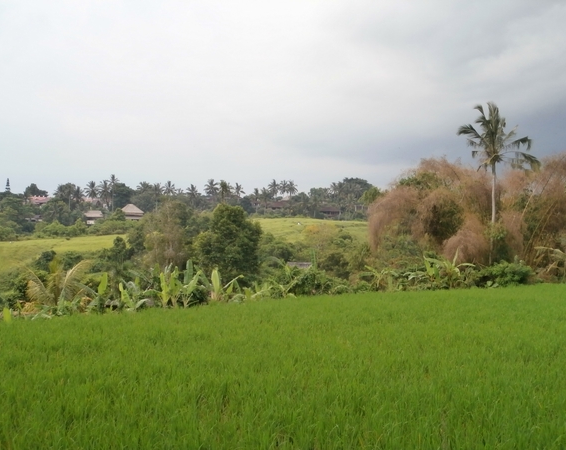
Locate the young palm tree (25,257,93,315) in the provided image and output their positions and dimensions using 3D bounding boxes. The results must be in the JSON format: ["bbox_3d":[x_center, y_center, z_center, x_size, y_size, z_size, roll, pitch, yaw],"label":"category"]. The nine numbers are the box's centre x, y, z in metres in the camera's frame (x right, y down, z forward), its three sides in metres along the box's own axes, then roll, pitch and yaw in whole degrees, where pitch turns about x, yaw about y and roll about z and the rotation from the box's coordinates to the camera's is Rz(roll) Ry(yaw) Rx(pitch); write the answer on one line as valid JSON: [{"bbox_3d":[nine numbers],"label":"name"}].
[{"bbox_3d":[-9.050,2.530,40.000,2.900,2.350,2.800,0,0,0],"label":"young palm tree"}]

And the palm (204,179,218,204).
[{"bbox_3d":[-31.930,-13.810,440.000,6.300,13.810,6.300,0,0,0],"label":"palm"}]

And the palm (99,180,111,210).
[{"bbox_3d":[-78.830,-12.690,440.000,6.000,14.250,6.000,0,0,0],"label":"palm"}]

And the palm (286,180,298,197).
[{"bbox_3d":[3.910,-13.820,455.000,6.000,13.360,6.000,0,0,0],"label":"palm"}]

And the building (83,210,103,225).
[{"bbox_3d":[-72.880,-2.400,380.000,7.700,6.350,7.000,0,0,-6],"label":"building"}]

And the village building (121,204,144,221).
[{"bbox_3d":[-57.690,-4.330,380.000,8.600,7.120,8.000,0,0,-6],"label":"village building"}]

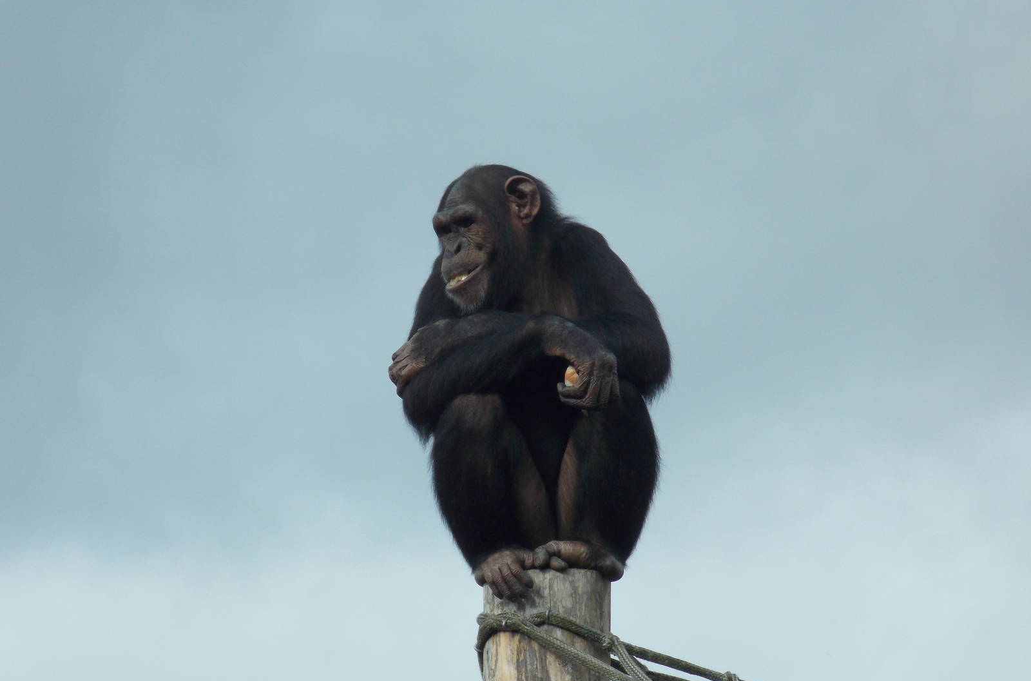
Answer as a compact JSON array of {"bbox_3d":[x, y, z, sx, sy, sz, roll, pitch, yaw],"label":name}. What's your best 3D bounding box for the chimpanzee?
[{"bbox_3d":[0.026,0.071,12.000,0.460,0.730,0.490,-4,-13,18],"label":"chimpanzee"}]

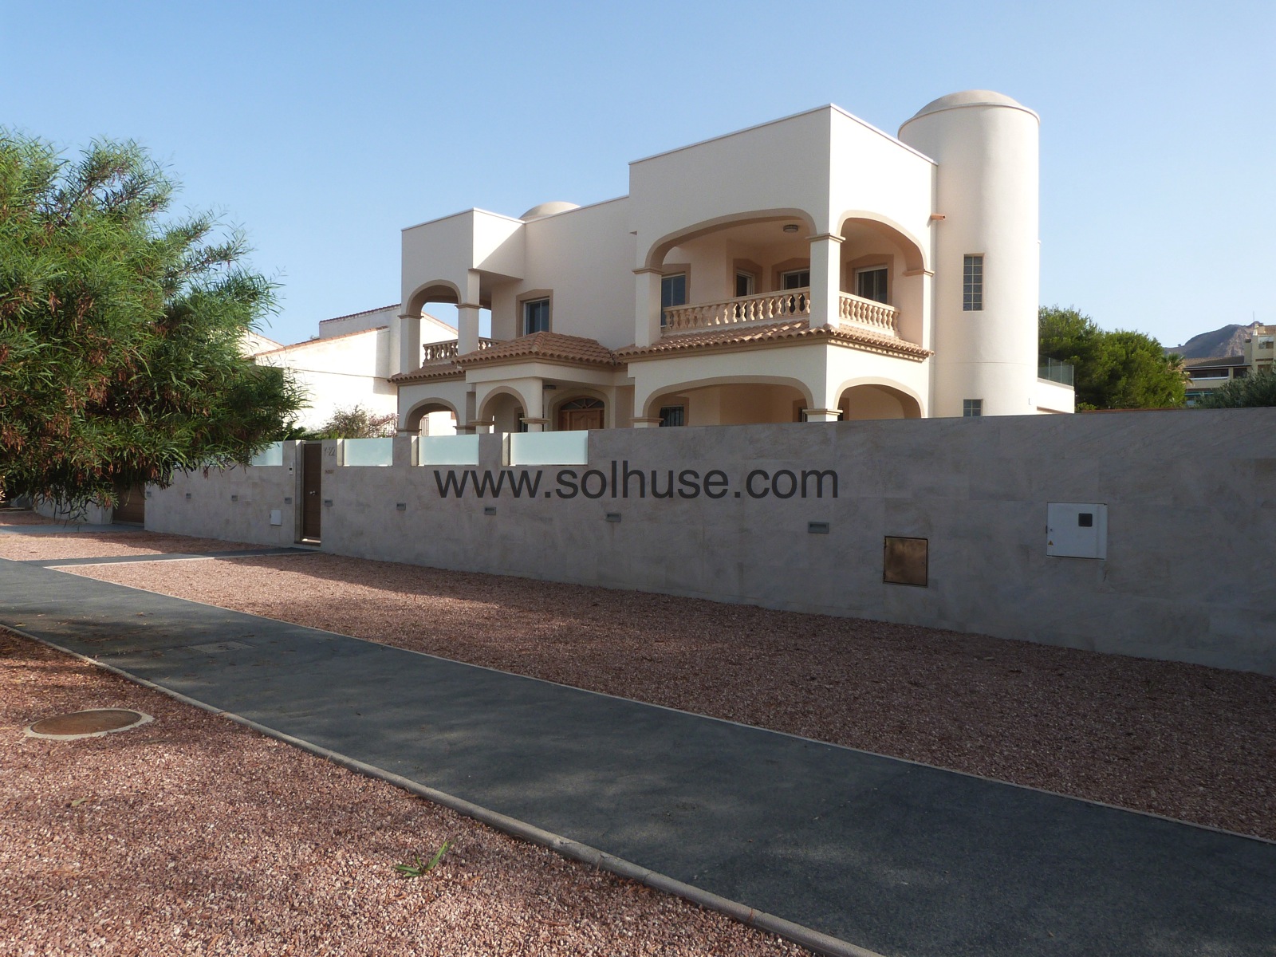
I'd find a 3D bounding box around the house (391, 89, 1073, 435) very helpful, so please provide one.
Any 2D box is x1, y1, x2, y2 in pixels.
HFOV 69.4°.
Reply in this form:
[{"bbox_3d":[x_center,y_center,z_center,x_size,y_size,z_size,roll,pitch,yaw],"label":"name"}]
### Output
[{"bbox_3d":[3.020,-3.937,25.732,15.700,9.700,13.300,1,1,42],"label":"house"}]

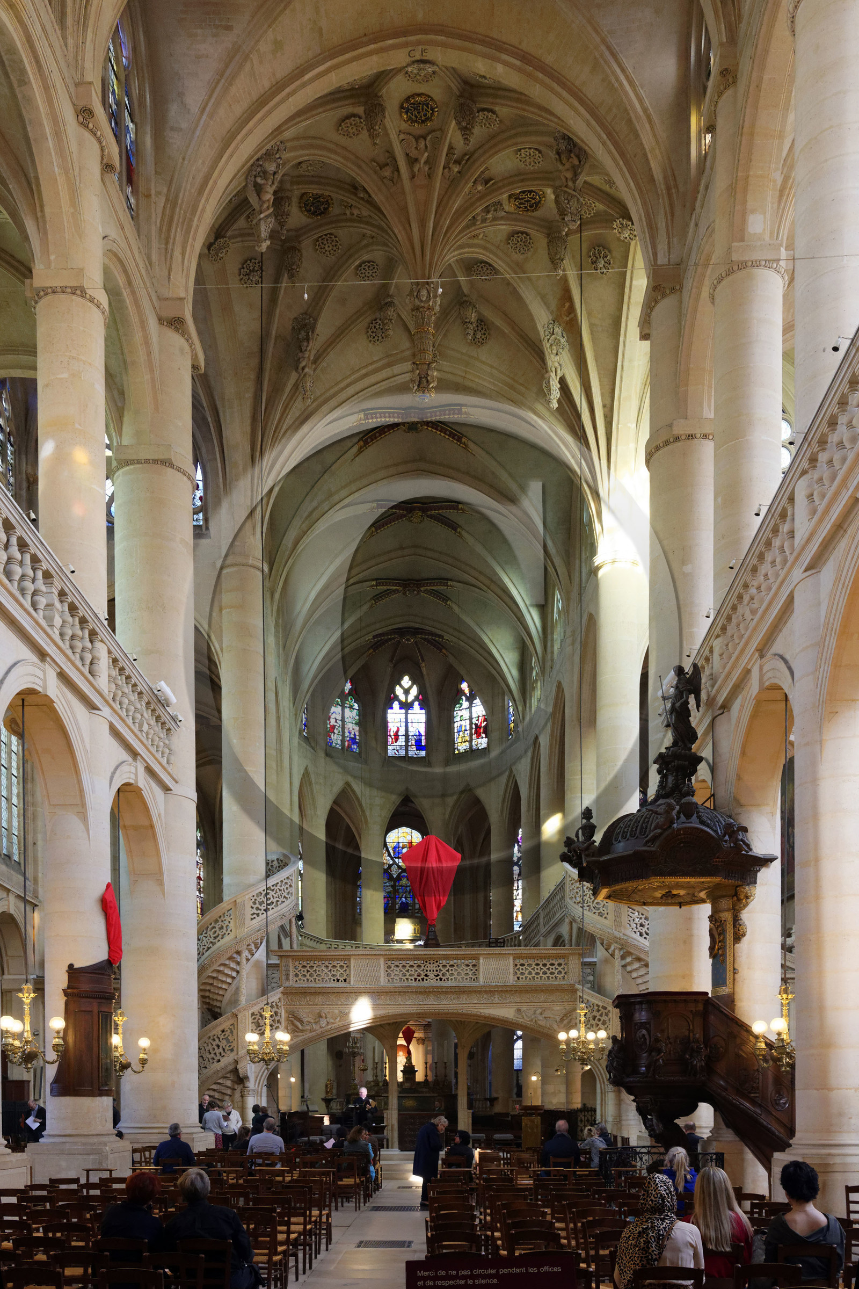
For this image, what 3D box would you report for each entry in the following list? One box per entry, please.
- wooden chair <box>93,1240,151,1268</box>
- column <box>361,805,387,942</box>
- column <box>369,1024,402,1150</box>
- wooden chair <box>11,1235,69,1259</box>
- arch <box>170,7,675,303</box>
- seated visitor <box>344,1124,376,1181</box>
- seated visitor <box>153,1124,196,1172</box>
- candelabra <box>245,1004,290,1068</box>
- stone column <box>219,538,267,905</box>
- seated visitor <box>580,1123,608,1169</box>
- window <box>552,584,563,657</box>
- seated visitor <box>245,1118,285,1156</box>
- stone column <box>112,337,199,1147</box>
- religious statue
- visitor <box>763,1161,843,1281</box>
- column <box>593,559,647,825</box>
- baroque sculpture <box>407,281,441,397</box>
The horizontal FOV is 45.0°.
[{"bbox_3d":[-2.060,4.380,7.000,0.410,0.880,0.450,0,-4,2],"label":"wooden chair"},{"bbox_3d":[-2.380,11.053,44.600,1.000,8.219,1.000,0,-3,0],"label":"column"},{"bbox_3d":[-1.260,12.560,29.500,0.850,3.600,0.800,0,-4,2],"label":"column"},{"bbox_3d":[-2.633,4.387,7.050,0.410,0.890,0.430,0,0,2],"label":"wooden chair"},{"bbox_3d":[-0.259,-11.514,24.300,12.000,6.700,1.400,0,0,2],"label":"arch"},{"bbox_3d":[-1.240,9.182,18.400,0.500,1.300,0.700,0,0,5],"label":"seated visitor"},{"bbox_3d":[-3.830,7.890,15.700,0.620,1.360,0.780,0,-4,2],"label":"seated visitor"},{"bbox_3d":[-3.630,8.800,23.300,1.020,1.450,1.020,0,-4,2],"label":"candelabra"},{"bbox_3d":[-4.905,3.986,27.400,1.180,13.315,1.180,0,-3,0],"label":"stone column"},{"bbox_3d":[2.730,8.630,17.300,0.500,1.280,0.750,1,-4,-11],"label":"seated visitor"},{"bbox_3d":[5.627,-0.861,45.500,0.300,3.600,2.300,0,0,-3],"label":"window"},{"bbox_3d":[-2.660,8.440,17.100,0.570,1.350,0.780,0,-4,2],"label":"seated visitor"},{"bbox_3d":[-6.387,1.968,24.300,1.980,19.200,1.980,0,0,2],"label":"stone column"},{"bbox_3d":[3.631,0.895,15.000,0.600,1.250,0.580,1,-3,-21],"label":"religious statue"},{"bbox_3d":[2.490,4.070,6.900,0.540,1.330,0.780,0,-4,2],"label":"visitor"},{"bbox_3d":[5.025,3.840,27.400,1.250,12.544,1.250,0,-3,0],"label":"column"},{"bbox_3d":[-0.127,-7.006,23.800,0.750,2.678,0.750,0,-3,0],"label":"baroque sculpture"}]

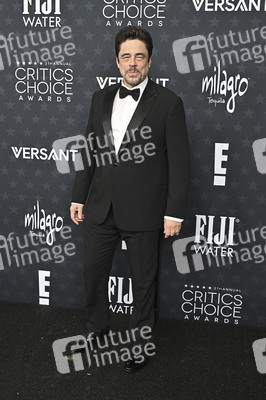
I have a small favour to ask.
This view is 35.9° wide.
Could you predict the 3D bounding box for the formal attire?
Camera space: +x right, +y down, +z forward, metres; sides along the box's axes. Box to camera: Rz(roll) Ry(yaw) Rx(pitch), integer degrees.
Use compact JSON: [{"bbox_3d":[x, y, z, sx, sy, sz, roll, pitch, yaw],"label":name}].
[{"bbox_3d":[-0.038,0.102,2.245,0.620,1.500,0.360,7,10,29],"label":"formal attire"}]

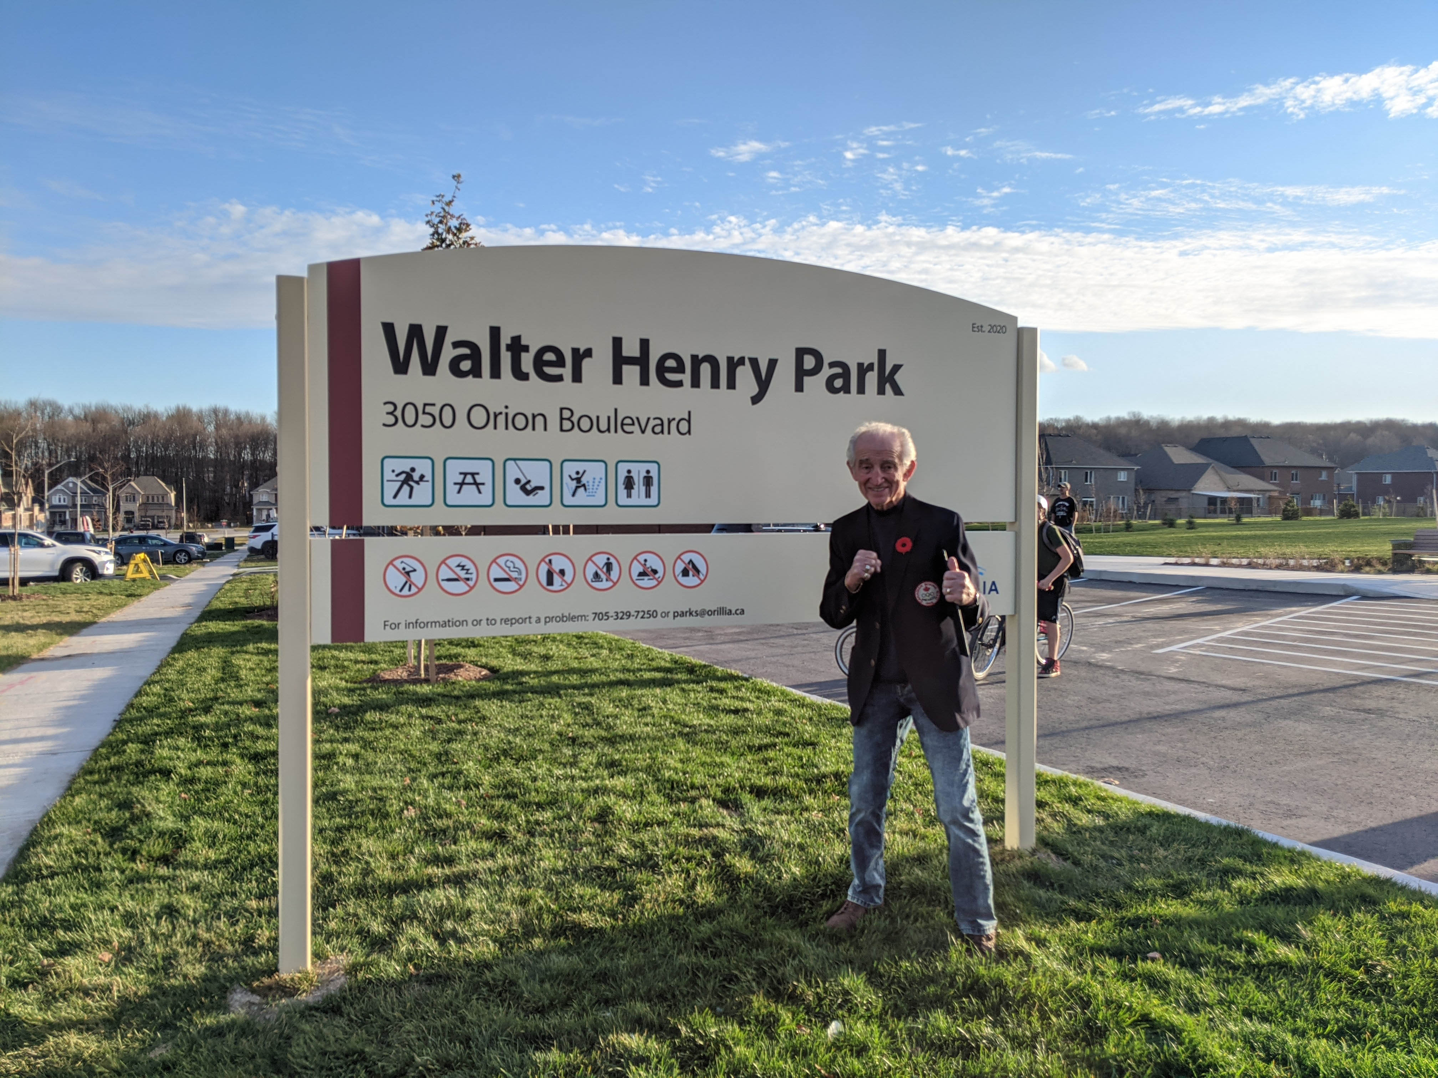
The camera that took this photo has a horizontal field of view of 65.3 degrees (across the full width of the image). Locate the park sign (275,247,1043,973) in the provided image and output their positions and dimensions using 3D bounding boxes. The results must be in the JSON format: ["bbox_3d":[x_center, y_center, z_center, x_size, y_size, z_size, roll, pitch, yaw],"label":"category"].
[{"bbox_3d":[-0.058,0.157,3.815,2.687,2.208,0.083,0,1,-21],"label":"park sign"}]

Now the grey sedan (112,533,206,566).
[{"bbox_3d":[-26.839,0.476,52.800,4.850,1.470,1.830,0,1,-22],"label":"grey sedan"}]

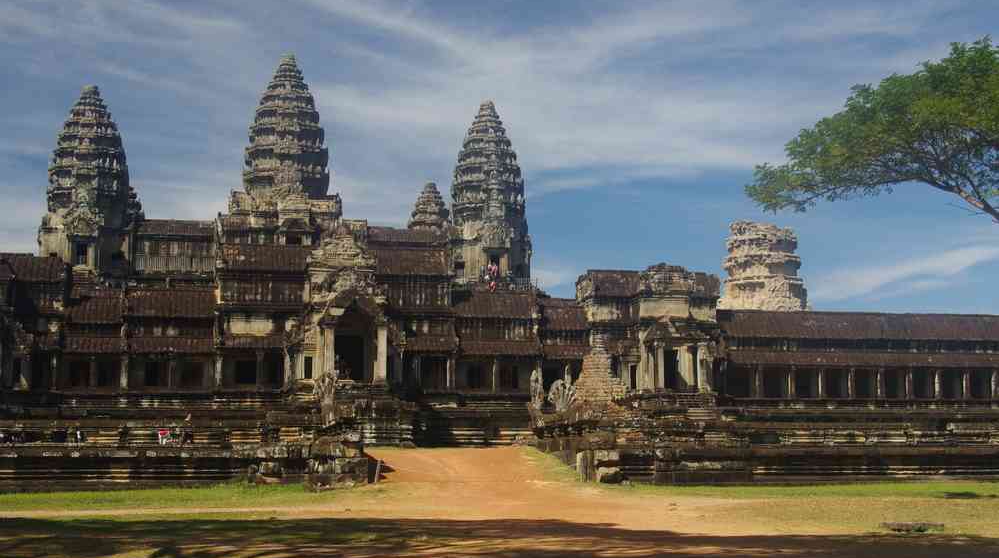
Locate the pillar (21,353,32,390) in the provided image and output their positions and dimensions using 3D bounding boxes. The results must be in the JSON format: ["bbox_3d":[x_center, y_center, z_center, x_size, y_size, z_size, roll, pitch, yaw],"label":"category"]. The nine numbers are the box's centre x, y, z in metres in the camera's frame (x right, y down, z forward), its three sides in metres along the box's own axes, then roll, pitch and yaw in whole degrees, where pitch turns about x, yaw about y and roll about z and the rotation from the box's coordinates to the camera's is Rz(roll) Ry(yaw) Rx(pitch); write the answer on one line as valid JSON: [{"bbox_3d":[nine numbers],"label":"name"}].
[{"bbox_3d":[-27.847,5.446,80.045,0.580,2.228,0.580,1,-8,-11],"label":"pillar"}]

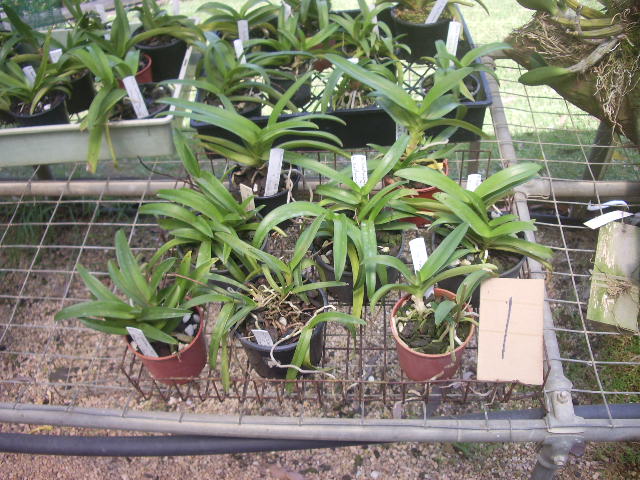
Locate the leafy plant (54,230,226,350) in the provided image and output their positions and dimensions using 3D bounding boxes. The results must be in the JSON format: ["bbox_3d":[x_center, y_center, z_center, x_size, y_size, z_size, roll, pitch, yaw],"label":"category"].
[{"bbox_3d":[-0.239,0.057,0.823,0.220,0.105,0.145,0,47,5],"label":"leafy plant"}]

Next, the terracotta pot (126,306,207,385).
[{"bbox_3d":[-0.192,0.137,0.851,0.100,0.083,0.100,-3,47,3],"label":"terracotta pot"}]

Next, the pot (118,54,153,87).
[{"bbox_3d":[-0.368,-0.306,1.272,0.100,0.087,0.100,-3,47,3],"label":"pot"}]

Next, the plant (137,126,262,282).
[{"bbox_3d":[-0.163,-0.042,0.887,0.175,0.125,0.180,0,48,5],"label":"plant"}]

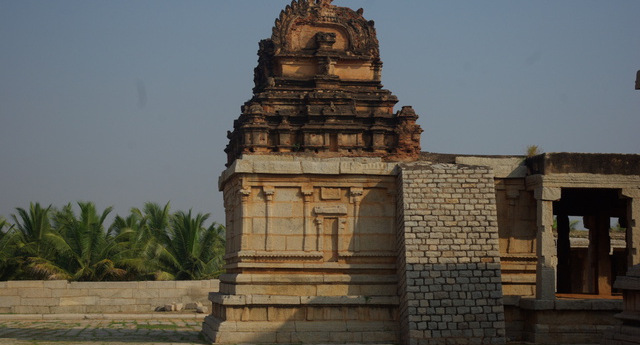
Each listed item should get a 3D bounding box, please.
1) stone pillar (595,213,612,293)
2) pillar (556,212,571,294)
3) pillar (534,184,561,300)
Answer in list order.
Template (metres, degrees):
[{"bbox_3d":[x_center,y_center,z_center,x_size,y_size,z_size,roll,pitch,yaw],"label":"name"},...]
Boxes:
[{"bbox_3d":[7.314,2.011,30.948,0.360,2.340,0.350,1,-5,-9],"label":"stone pillar"},{"bbox_3d":[6.811,2.229,33.365,0.280,2.290,0.300,1,-5,-9],"label":"pillar"},{"bbox_3d":[5.452,1.695,28.452,0.480,2.650,0.460,1,-5,-9],"label":"pillar"}]

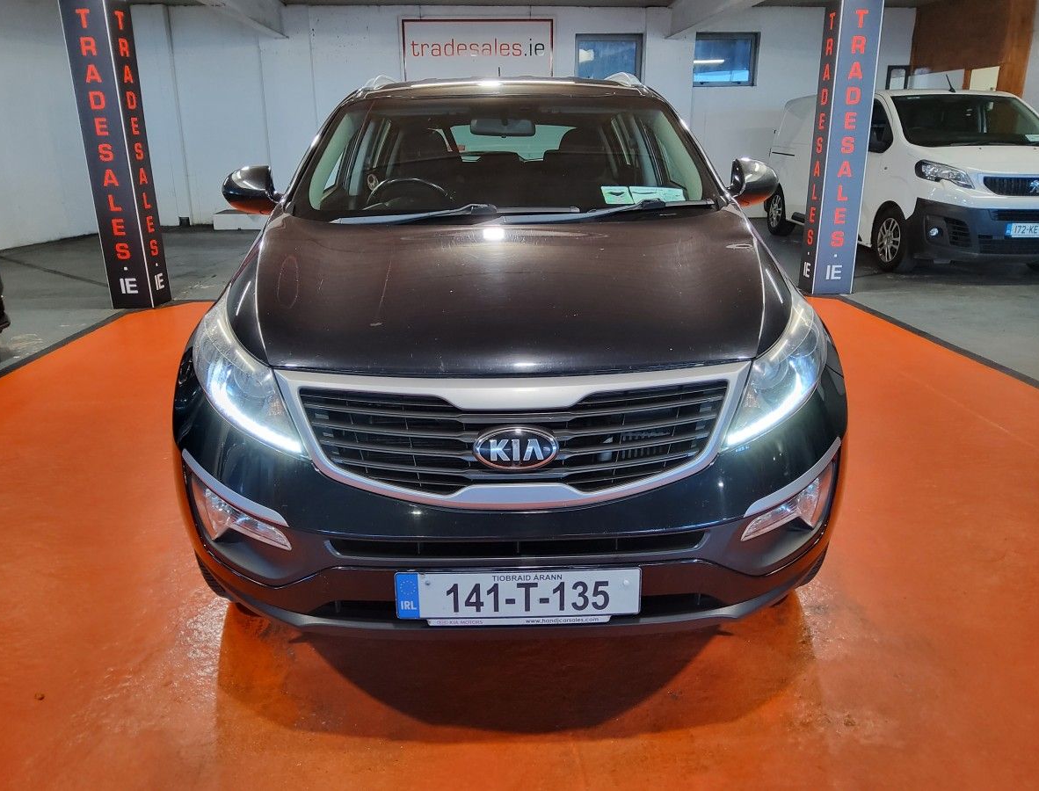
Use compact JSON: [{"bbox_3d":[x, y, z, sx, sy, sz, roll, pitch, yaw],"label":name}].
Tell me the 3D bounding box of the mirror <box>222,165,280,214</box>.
[{"bbox_3d":[-0.989,-0.774,2.990,0.210,0.180,0.180,-1,18,-1],"label":"mirror"}]

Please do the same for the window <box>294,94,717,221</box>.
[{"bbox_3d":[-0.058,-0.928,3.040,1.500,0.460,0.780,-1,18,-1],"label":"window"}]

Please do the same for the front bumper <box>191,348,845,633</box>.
[{"bbox_3d":[-0.010,0.203,1.902,1.800,0.510,0.600,-1,18,-1],"label":"front bumper"}]

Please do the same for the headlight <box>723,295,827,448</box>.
[{"bbox_3d":[0.614,-0.082,1.923,0.360,0.245,0.500,-1,18,-1],"label":"headlight"}]

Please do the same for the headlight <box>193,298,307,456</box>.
[{"bbox_3d":[-0.651,-0.056,1.895,0.360,0.245,0.500,-1,18,-1],"label":"headlight"}]

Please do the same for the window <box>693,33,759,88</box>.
[{"bbox_3d":[3.317,-5.435,12.826,1.079,0.796,0.100,-1,18,-2],"label":"window"}]

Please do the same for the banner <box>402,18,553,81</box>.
[{"bbox_3d":[-0.647,-5.329,12.609,2.395,1.200,0.050,-1,18,-2],"label":"banner"}]

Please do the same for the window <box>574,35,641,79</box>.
[{"bbox_3d":[1.442,-5.394,12.760,1.081,0.779,0.100,-1,18,-2],"label":"window"}]

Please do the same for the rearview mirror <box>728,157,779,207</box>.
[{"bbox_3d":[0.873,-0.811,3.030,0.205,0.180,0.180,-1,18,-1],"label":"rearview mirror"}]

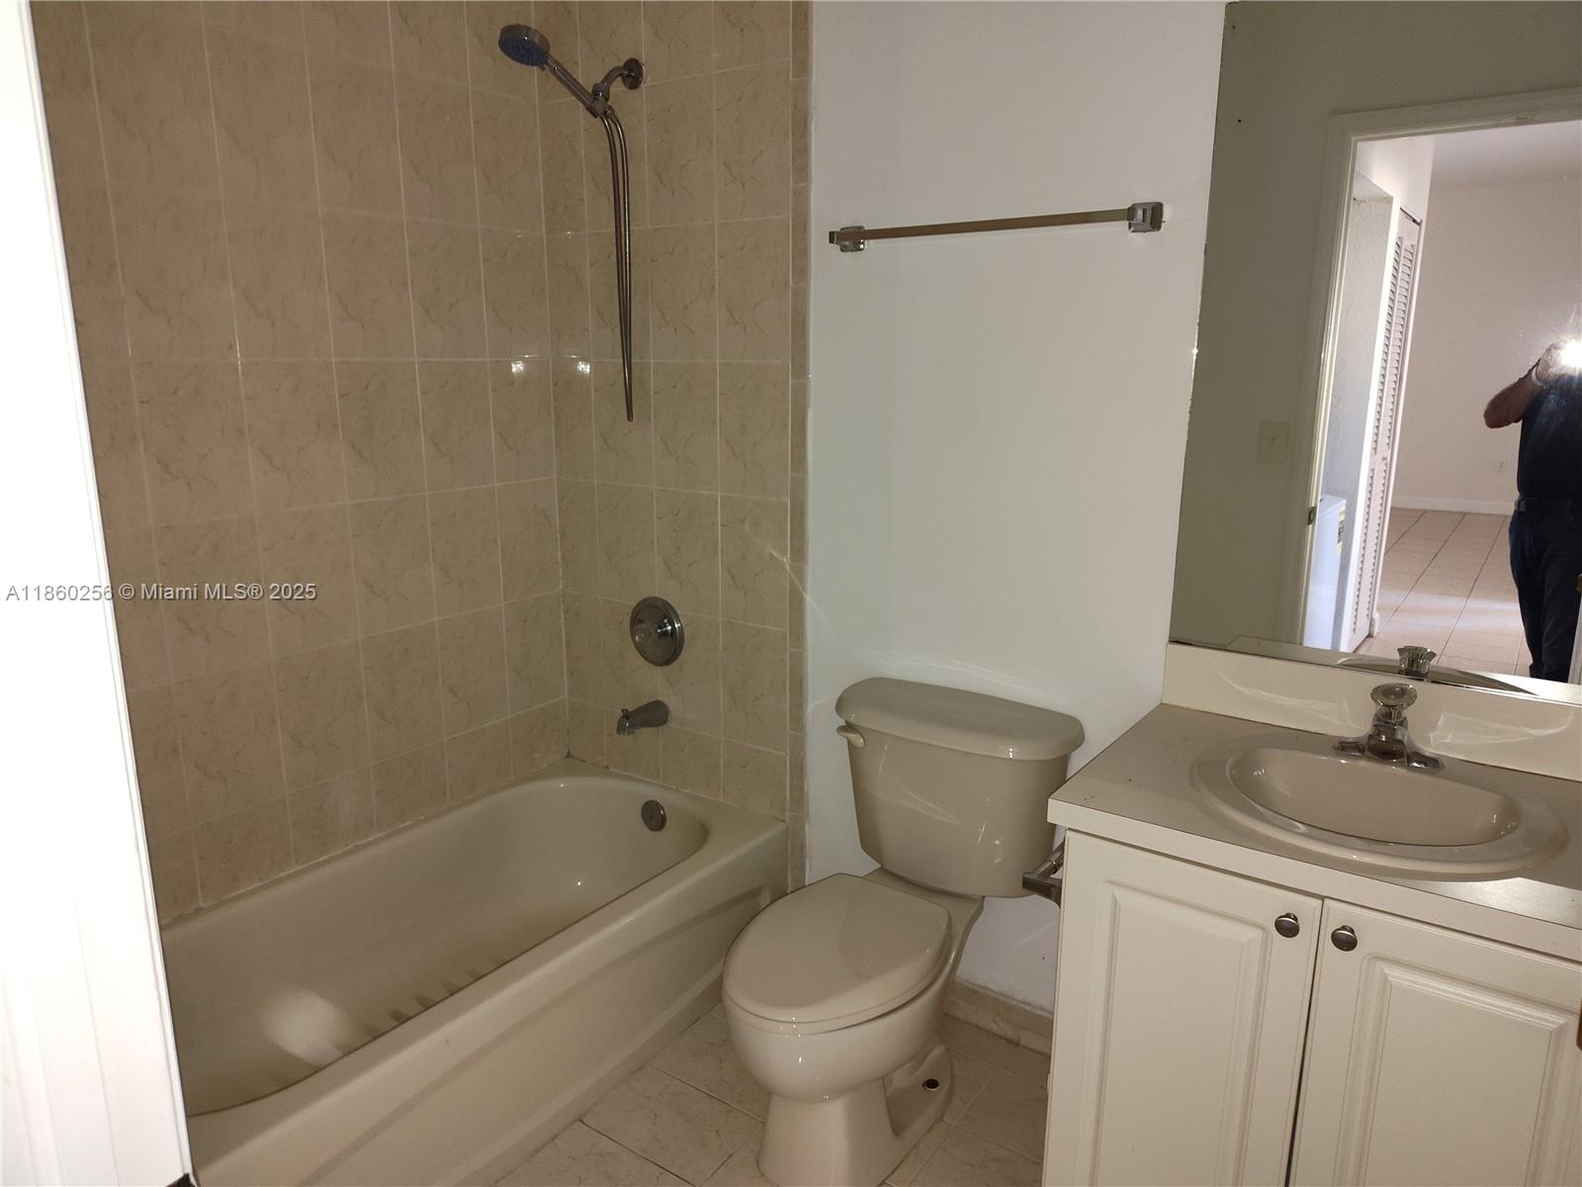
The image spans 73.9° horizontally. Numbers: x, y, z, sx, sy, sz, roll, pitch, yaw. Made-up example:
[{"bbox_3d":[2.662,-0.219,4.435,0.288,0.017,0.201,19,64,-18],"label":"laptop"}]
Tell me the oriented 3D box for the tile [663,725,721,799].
[{"bbox_3d":[-0.252,0.428,2.700,0.201,0.163,0.010,9,15,34],"label":"tile"}]

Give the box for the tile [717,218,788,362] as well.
[{"bbox_3d":[-0.082,-0.671,2.332,0.201,0.304,0.010,9,15,34],"label":"tile"}]

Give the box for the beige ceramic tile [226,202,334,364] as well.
[{"bbox_3d":[-1.026,-0.623,2.113,0.010,0.301,0.200,9,15,34],"label":"beige ceramic tile"}]

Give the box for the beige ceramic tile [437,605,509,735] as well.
[{"bbox_3d":[-0.801,0.194,2.646,0.010,0.302,0.200,9,15,34],"label":"beige ceramic tile"}]

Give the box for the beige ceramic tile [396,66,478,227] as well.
[{"bbox_3d":[-0.800,-0.999,2.383,0.010,0.304,0.201,9,15,34],"label":"beige ceramic tile"}]

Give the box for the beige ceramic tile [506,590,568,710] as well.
[{"bbox_3d":[-0.688,0.158,2.818,0.010,0.304,0.203,9,15,34],"label":"beige ceramic tile"}]

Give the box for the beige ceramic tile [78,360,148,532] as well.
[{"bbox_3d":[-1.268,-0.256,1.870,0.010,0.302,0.200,9,16,34],"label":"beige ceramic tile"}]

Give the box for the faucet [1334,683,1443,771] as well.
[{"bbox_3d":[0.920,0.207,1.614,0.155,0.128,0.135,9,15,34],"label":"faucet"}]

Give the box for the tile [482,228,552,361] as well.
[{"bbox_3d":[-0.681,-0.734,2.606,0.010,0.302,0.201,9,15,34],"label":"tile"}]

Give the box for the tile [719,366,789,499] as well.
[{"bbox_3d":[-0.082,-0.371,2.397,0.201,0.303,0.010,9,16,34],"label":"tile"}]

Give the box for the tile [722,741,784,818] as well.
[{"bbox_3d":[-0.086,0.457,2.579,0.200,0.171,0.010,9,15,34],"label":"tile"}]

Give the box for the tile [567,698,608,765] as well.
[{"bbox_3d":[-0.563,0.380,2.909,0.144,0.168,0.010,9,16,34],"label":"tile"}]

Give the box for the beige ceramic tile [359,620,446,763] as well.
[{"bbox_3d":[-0.919,0.231,2.488,0.010,0.303,0.201,9,16,34],"label":"beige ceramic tile"}]

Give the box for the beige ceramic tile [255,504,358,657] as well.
[{"bbox_3d":[-1.035,-0.032,2.262,0.010,0.302,0.200,9,16,34],"label":"beige ceramic tile"}]

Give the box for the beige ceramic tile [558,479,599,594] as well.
[{"bbox_3d":[-0.560,-0.149,2.791,0.147,0.304,0.010,9,15,34],"label":"beige ceramic tile"}]

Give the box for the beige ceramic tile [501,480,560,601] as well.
[{"bbox_3d":[-0.684,-0.139,2.734,0.010,0.301,0.200,9,15,34],"label":"beige ceramic tile"}]

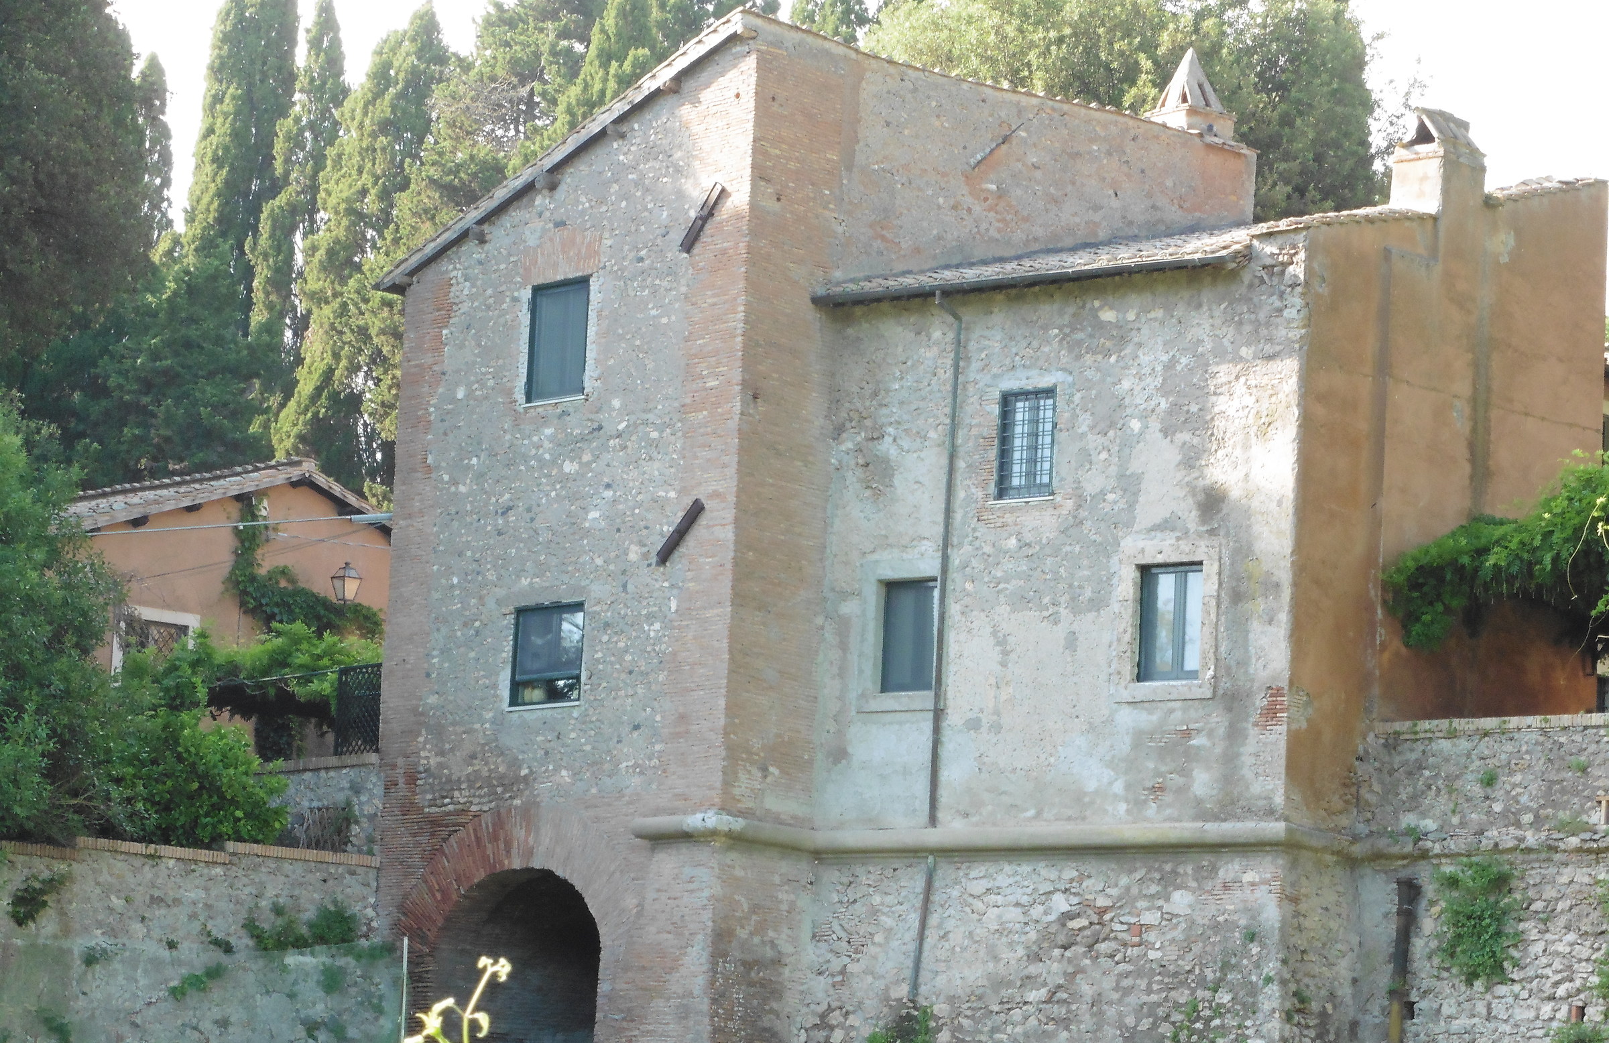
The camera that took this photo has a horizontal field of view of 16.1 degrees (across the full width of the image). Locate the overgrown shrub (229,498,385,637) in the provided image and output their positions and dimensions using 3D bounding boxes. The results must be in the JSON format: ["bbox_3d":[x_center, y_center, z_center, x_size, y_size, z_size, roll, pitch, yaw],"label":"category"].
[{"bbox_3d":[-6.529,0.681,75.818,0.500,2.000,2.745,-4,-11,42],"label":"overgrown shrub"}]

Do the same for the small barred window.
[{"bbox_3d":[2.451,-0.840,61.817,0.200,1.205,0.852,10,-11,-43],"label":"small barred window"}]

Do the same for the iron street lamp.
[{"bbox_3d":[-6.132,0.809,76.000,0.310,0.530,0.310,-5,-11,44],"label":"iron street lamp"}]

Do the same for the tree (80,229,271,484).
[{"bbox_3d":[-10.025,-1.746,90.000,3.300,5.600,3.300,3,-8,0],"label":"tree"}]

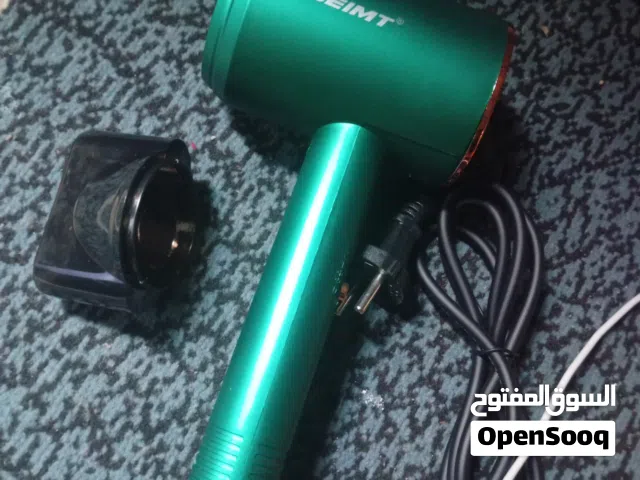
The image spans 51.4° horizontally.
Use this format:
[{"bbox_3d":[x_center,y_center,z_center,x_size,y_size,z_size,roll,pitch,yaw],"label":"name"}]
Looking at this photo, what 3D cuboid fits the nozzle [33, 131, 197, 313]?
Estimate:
[{"bbox_3d":[-0.092,-0.010,0.293,0.048,0.060,0.074,7,73,13],"label":"nozzle"}]

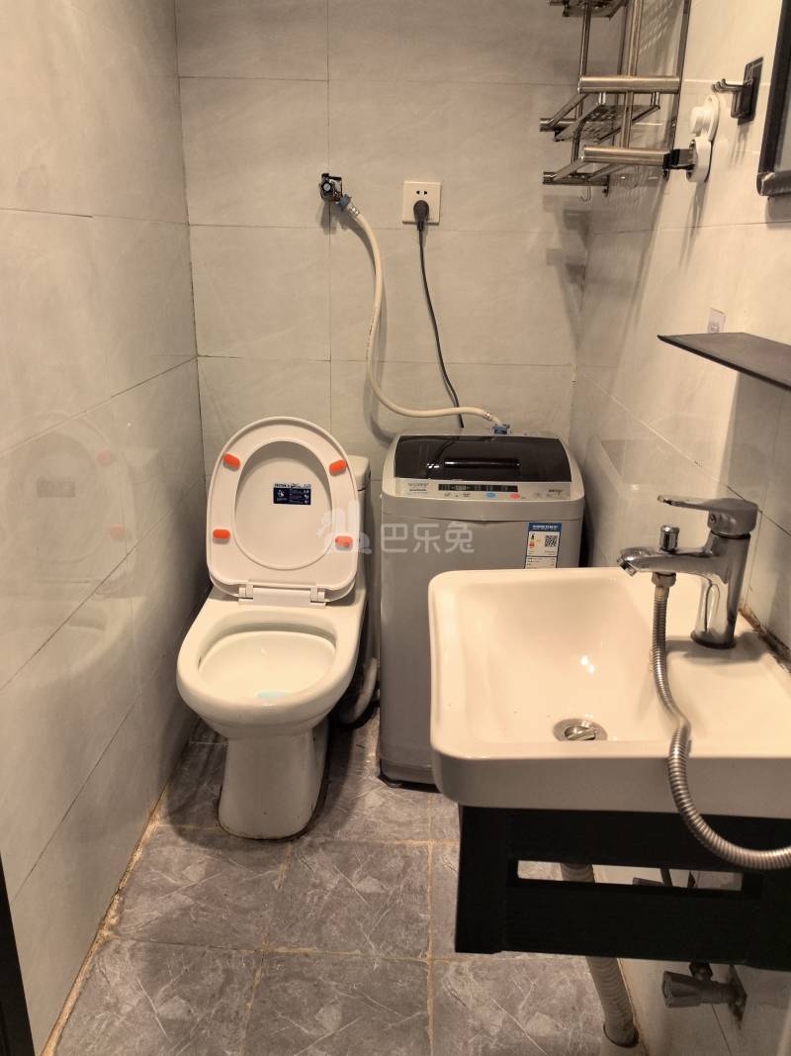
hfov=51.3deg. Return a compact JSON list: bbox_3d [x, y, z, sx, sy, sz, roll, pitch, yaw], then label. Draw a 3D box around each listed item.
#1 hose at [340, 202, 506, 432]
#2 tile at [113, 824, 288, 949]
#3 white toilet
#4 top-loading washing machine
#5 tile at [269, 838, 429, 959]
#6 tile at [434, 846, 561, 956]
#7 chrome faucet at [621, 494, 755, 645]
[{"bbox_3d":[0.076,-0.491,1.942,0.401,0.511,0.080,2,19,2],"label":"hose"},{"bbox_3d":[-0.368,0.694,1.609,0.286,0.010,0.300,2,19,2],"label":"tile"},{"bbox_3d":[-0.259,0.192,1.820,0.387,0.804,0.739,1,19,-1],"label":"white toilet"},{"bbox_3d":[0.172,0.188,1.946,0.402,0.749,0.427,2,19,1],"label":"top-loading washing machine"},{"bbox_3d":[-0.079,0.709,1.601,0.291,0.010,0.302,2,19,2],"label":"tile"},{"bbox_3d":[0.216,0.724,1.596,0.295,0.010,0.300,2,19,2],"label":"tile"},{"bbox_3d":[0.304,0.043,0.873,0.138,0.156,0.050,2,19,2],"label":"chrome faucet"}]

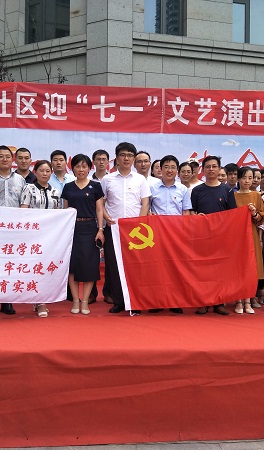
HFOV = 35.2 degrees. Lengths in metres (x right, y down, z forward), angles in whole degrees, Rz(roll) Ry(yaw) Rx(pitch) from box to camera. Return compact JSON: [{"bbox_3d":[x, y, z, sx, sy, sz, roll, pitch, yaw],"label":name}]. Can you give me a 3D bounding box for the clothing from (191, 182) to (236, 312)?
[{"bbox_3d":[0.868,0.245,4.430,0.490,1.370,0.330,0,0,3],"label":"clothing"}]

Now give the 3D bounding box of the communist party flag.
[{"bbox_3d":[0.544,0.349,4.270,1.450,1.030,0.200,0,0,-2],"label":"communist party flag"}]

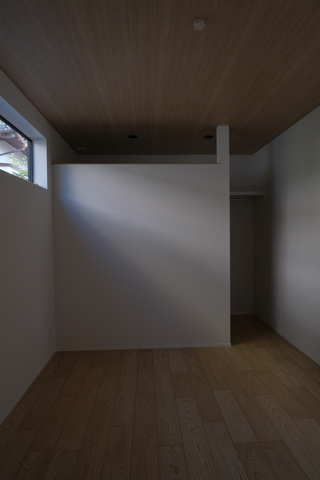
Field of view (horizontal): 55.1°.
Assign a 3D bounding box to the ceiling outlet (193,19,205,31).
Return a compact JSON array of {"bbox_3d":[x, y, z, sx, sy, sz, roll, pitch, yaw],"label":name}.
[{"bbox_3d":[0.215,-1.182,1.685,0.065,0.021,0.065,-1,2,-3],"label":"ceiling outlet"}]

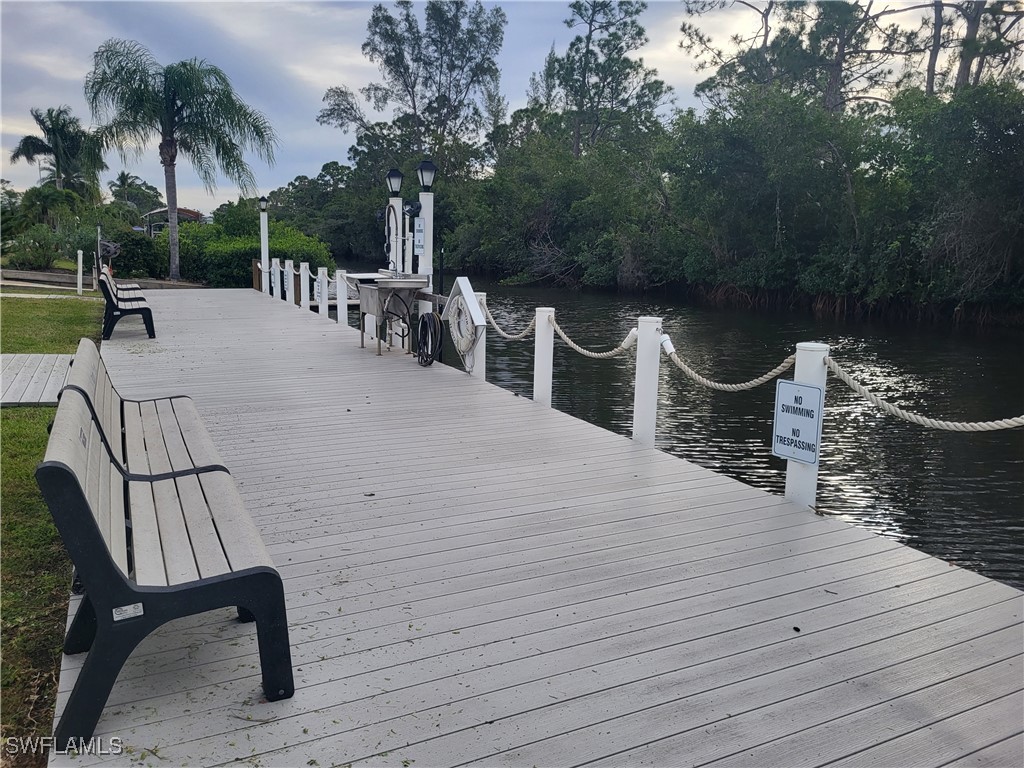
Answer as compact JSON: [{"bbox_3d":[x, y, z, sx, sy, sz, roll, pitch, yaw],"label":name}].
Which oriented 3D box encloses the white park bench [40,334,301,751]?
[{"bbox_3d":[-1.652,0.363,3.538,0.677,0.851,2.914,-4,11,-27],"label":"white park bench"}]

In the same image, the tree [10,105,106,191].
[{"bbox_3d":[-24.194,-10.792,41.312,5.200,8.190,5.200,-5,12,-29],"label":"tree"}]

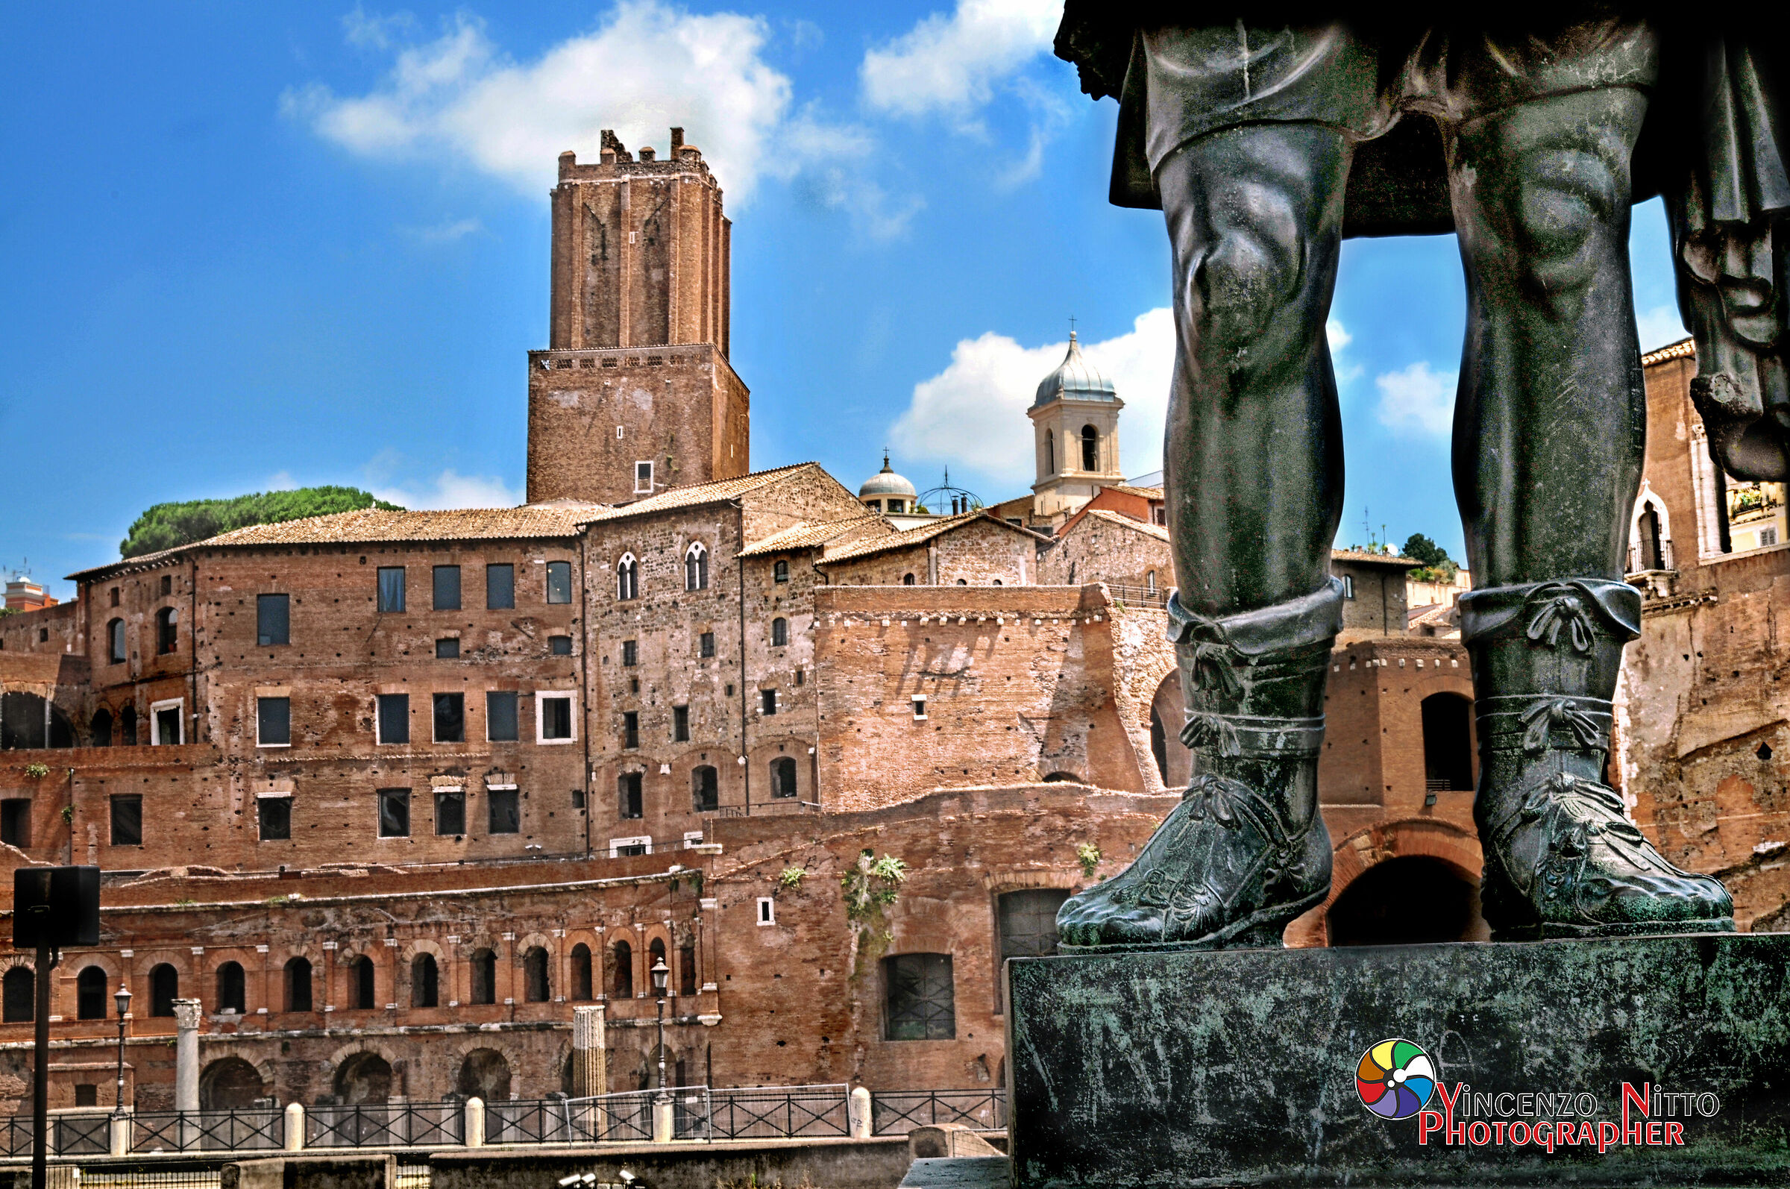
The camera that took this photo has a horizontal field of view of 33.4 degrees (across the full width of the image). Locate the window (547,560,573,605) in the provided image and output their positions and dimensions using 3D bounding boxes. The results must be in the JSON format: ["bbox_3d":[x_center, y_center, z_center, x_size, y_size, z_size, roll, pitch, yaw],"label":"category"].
[{"bbox_3d":[-16.746,-0.604,148.763,1.319,2.182,0.350,-2,-8,-3],"label":"window"}]

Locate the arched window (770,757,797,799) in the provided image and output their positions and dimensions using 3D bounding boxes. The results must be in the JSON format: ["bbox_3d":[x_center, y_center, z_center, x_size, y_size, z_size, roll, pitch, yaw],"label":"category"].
[{"bbox_3d":[-4.445,7.536,122.027,1.513,1.633,0.300,-10,-11,43],"label":"arched window"}]

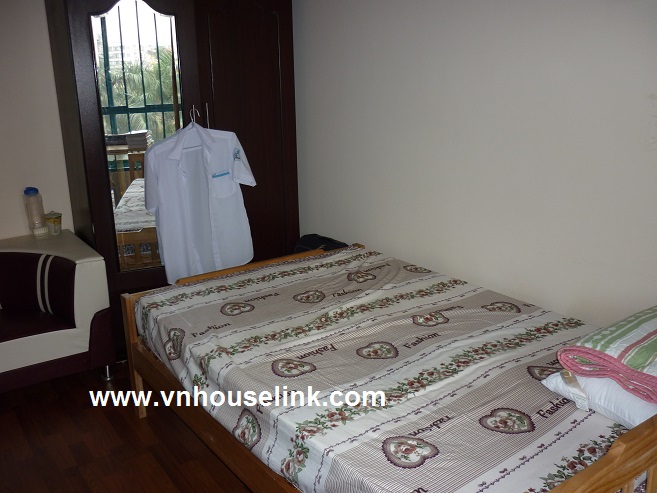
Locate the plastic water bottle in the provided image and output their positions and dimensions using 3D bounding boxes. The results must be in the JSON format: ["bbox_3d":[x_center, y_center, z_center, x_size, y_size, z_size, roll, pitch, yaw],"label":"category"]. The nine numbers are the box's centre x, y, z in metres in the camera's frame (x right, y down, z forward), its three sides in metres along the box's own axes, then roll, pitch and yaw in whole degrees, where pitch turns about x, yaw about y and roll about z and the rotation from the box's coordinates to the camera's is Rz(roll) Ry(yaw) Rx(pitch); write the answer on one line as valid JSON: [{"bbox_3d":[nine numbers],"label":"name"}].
[{"bbox_3d":[-1.547,-0.177,3.320,0.087,0.257,0.087,-13,19,-33],"label":"plastic water bottle"}]

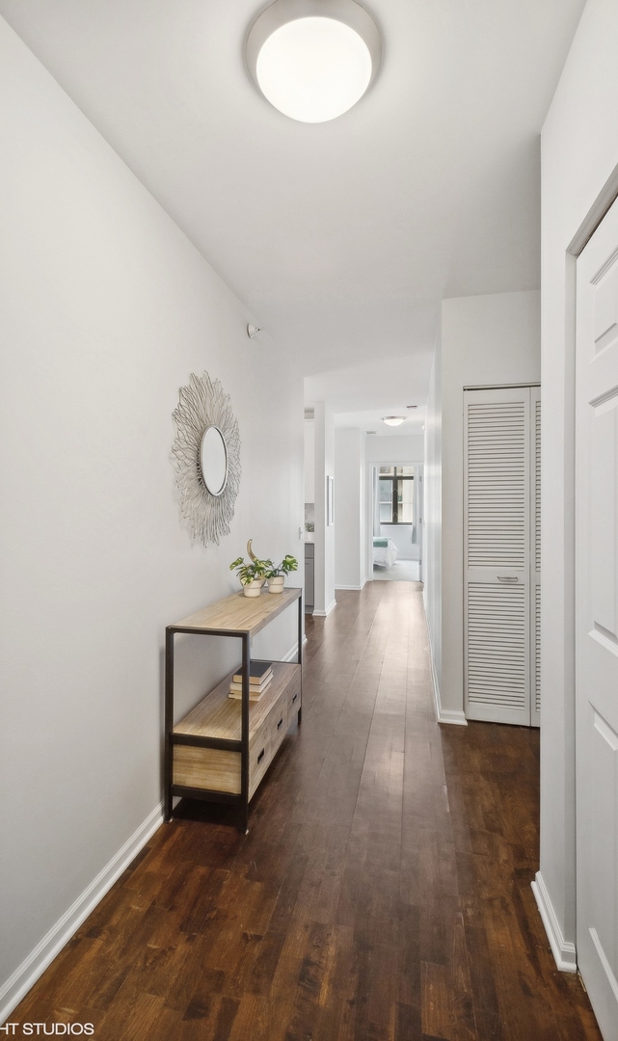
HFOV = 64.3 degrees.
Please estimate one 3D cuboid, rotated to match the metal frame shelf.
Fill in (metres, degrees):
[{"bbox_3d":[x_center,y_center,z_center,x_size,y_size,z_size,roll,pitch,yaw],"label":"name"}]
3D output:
[{"bbox_3d":[-0.315,0.832,2.465,0.358,0.810,0.982,0,2,12],"label":"metal frame shelf"}]

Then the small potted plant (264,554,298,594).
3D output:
[{"bbox_3d":[-0.170,0.313,2.847,0.185,0.205,0.180,0,2,12],"label":"small potted plant"}]

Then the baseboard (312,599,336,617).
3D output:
[{"bbox_3d":[0.209,1.086,6.179,0.170,0.080,0.810,0,2,12],"label":"baseboard"}]

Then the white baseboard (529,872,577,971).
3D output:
[{"bbox_3d":[0.756,1.224,1.527,0.053,0.081,0.308,0,2,12],"label":"white baseboard"}]

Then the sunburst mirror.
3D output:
[{"bbox_3d":[-0.487,-0.293,2.438,0.053,0.830,0.825,0,2,12],"label":"sunburst mirror"}]

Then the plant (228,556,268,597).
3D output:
[{"bbox_3d":[-0.316,0.319,2.696,0.195,0.202,0.185,0,2,12],"label":"plant"}]

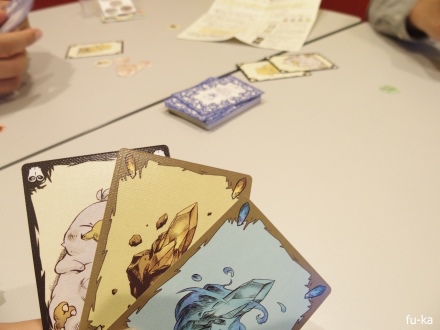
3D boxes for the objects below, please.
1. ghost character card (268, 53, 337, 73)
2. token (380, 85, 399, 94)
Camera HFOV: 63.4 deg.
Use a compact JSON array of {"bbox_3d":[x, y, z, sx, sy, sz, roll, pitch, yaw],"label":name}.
[{"bbox_3d":[0.119,-0.151,0.522,0.088,0.001,0.063,-9,38,-11],"label":"ghost character card"},{"bbox_3d":[0.213,-0.096,0.447,0.023,0.002,0.023,0,37,0],"label":"token"}]

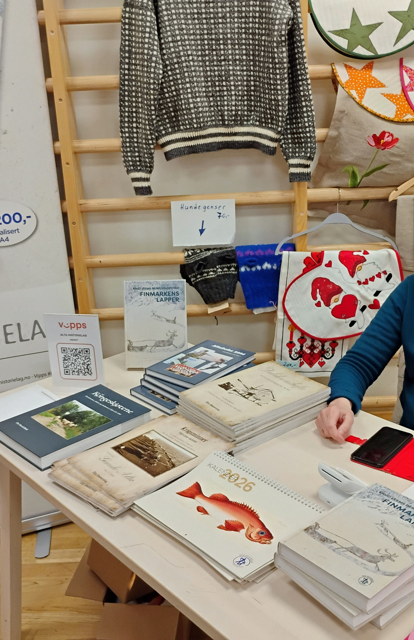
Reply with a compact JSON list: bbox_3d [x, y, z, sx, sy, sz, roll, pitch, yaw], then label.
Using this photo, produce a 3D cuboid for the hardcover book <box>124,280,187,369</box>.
[{"bbox_3d":[-0.140,0.011,1.932,0.172,0.243,0.027,-1,2,5],"label":"hardcover book"}]

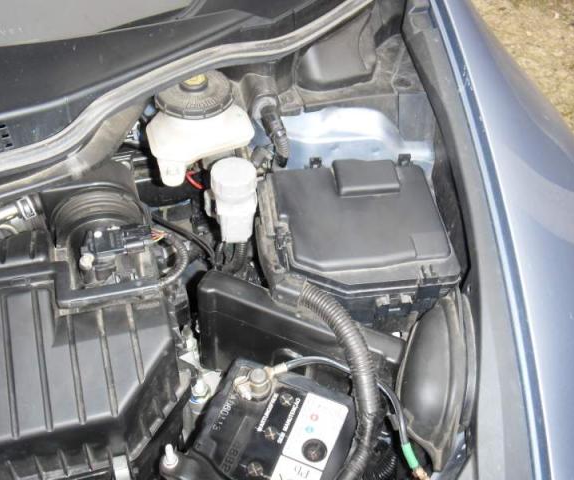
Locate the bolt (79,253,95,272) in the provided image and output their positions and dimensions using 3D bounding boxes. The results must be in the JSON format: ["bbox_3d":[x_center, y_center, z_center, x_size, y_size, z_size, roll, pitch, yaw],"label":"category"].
[{"bbox_3d":[-0.213,0.024,0.750,0.013,0.016,0.013,-3,47,-4],"label":"bolt"}]

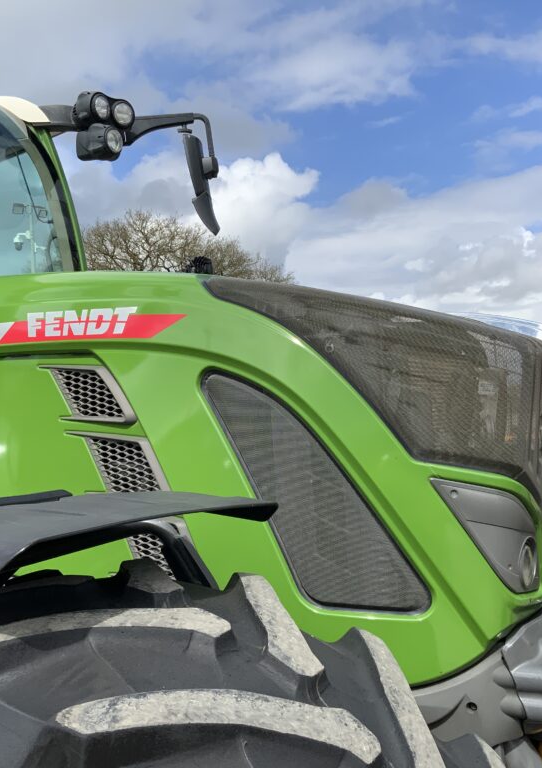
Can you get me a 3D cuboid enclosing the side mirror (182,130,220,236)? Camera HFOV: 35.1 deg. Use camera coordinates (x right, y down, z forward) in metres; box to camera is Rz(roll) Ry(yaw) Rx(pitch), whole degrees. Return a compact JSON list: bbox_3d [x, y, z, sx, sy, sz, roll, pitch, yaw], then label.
[{"bbox_3d":[-0.308,-0.881,3.750,0.130,0.430,0.220,-11,-3,-1],"label":"side mirror"}]

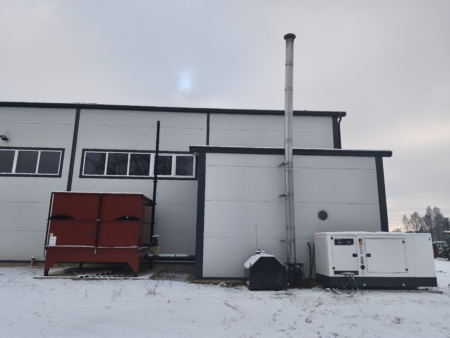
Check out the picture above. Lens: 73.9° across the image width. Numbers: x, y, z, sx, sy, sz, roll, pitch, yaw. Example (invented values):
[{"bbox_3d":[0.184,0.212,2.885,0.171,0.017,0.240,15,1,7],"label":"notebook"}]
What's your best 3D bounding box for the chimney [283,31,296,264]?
[{"bbox_3d":[2.151,-0.931,9.732,0.363,7.741,0.363,2,-11,-2],"label":"chimney"}]

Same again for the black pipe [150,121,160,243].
[{"bbox_3d":[-2.684,0.403,11.551,0.110,4.735,0.110,1,-11,-2],"label":"black pipe"}]

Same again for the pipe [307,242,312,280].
[{"bbox_3d":[2.614,2.859,9.279,0.127,1.109,0.094,1,-11,-2],"label":"pipe"}]

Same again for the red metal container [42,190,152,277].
[{"bbox_3d":[-4.369,2.347,10.880,3.089,2.691,1.872,1,-11,-2],"label":"red metal container"}]

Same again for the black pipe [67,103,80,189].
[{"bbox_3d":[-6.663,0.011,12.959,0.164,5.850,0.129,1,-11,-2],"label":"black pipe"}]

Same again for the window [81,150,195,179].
[{"bbox_3d":[-3.743,-0.167,13.128,5.019,1.252,0.117,1,-11,-2],"label":"window"}]

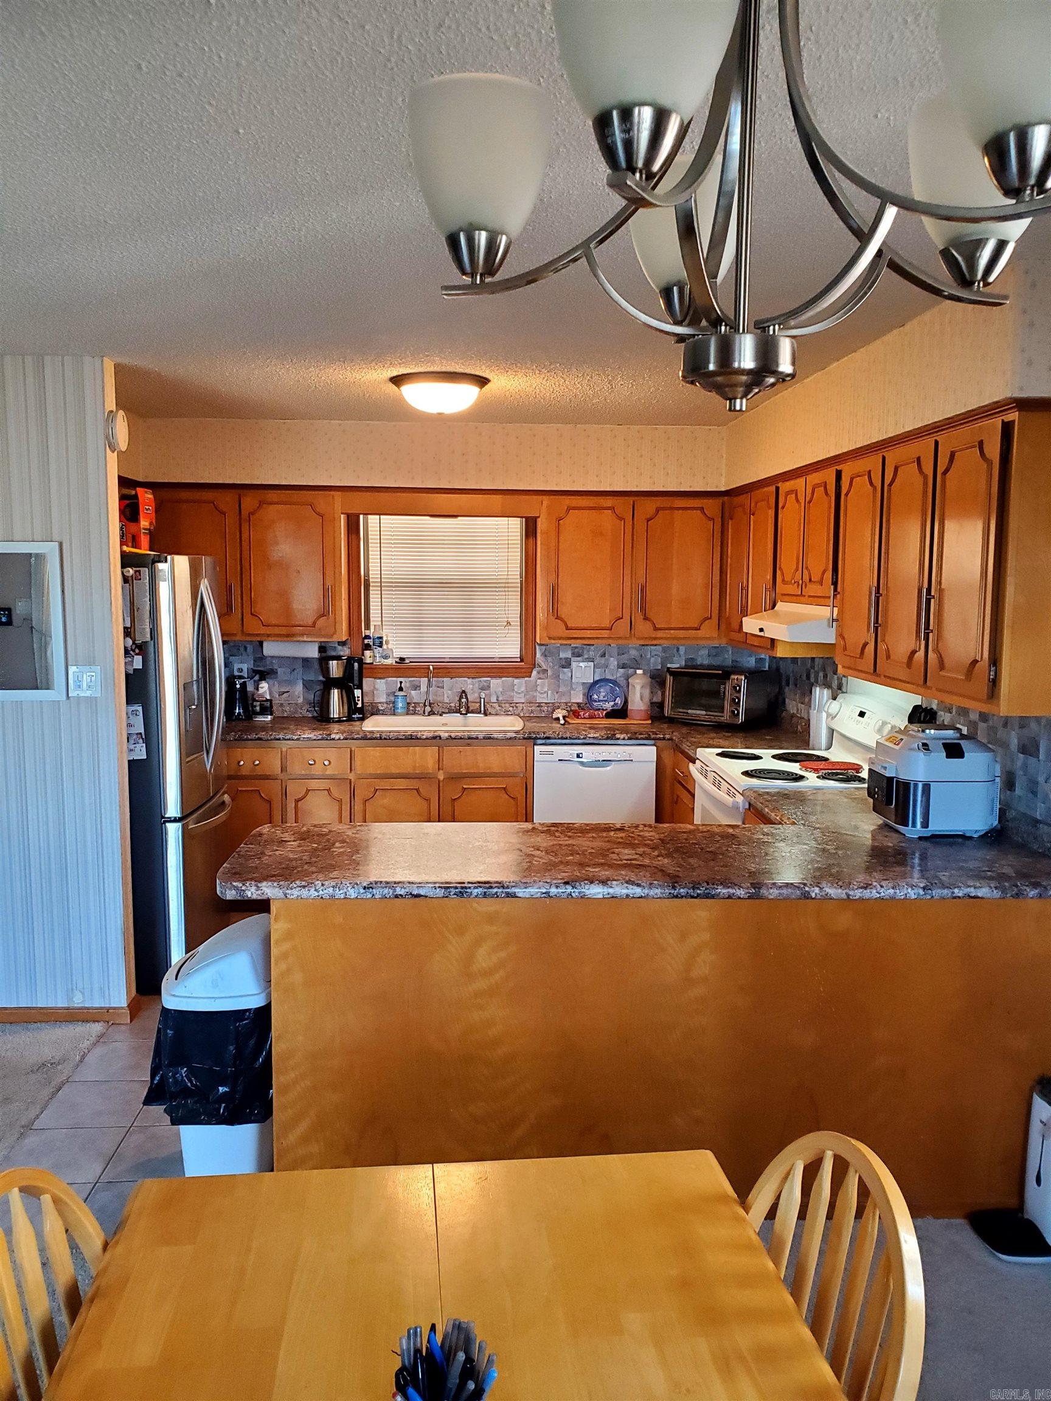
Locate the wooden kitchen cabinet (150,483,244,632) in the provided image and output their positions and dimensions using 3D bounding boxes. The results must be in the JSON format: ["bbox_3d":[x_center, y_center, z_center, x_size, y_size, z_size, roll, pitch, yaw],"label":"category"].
[{"bbox_3d":[-1.684,-0.705,5.427,0.477,0.755,0.320,0,7,-3],"label":"wooden kitchen cabinet"}]

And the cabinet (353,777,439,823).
[{"bbox_3d":[-0.650,0.632,5.471,0.430,0.590,0.605,0,7,-3],"label":"cabinet"}]

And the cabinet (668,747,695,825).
[{"bbox_3d":[1.025,0.645,4.954,0.570,0.760,0.480,0,7,-3],"label":"cabinet"}]

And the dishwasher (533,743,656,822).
[{"bbox_3d":[0.323,0.611,5.508,0.607,0.865,0.605,0,7,-3],"label":"dishwasher"}]

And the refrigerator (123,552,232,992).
[{"bbox_3d":[-1.732,0.256,4.533,0.850,1.740,0.870,0,7,-3],"label":"refrigerator"}]

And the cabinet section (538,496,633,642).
[{"bbox_3d":[0.307,-0.692,5.527,0.472,0.731,0.320,0,7,-3],"label":"cabinet section"}]

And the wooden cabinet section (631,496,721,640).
[{"bbox_3d":[0.774,-0.689,5.552,0.463,0.731,0.320,0,7,-3],"label":"wooden cabinet section"}]

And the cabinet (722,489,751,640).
[{"bbox_3d":[1.178,-0.644,5.191,0.320,0.750,0.470,0,7,-3],"label":"cabinet"}]

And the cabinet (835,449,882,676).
[{"bbox_3d":[1.292,-0.460,3.622,0.310,0.710,0.380,0,7,-3],"label":"cabinet"}]

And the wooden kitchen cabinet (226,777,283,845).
[{"bbox_3d":[-1.345,0.665,5.393,0.310,0.630,0.550,0,7,-3],"label":"wooden kitchen cabinet"}]

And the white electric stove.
[{"bbox_3d":[1.065,0.604,4.266,0.670,1.200,0.760,0,7,-3],"label":"white electric stove"}]

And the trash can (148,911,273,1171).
[{"bbox_3d":[-0.819,0.982,2.889,0.300,0.750,0.360,0,7,-3],"label":"trash can"}]

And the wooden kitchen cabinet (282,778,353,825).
[{"bbox_3d":[-1.015,0.665,5.412,0.310,0.630,0.550,0,7,-3],"label":"wooden kitchen cabinet"}]

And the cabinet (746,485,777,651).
[{"bbox_3d":[1.225,-0.595,4.772,0.310,0.710,0.430,0,7,-3],"label":"cabinet"}]

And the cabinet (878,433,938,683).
[{"bbox_3d":[1.314,-0.414,3.235,0.310,0.710,0.360,0,7,-3],"label":"cabinet"}]

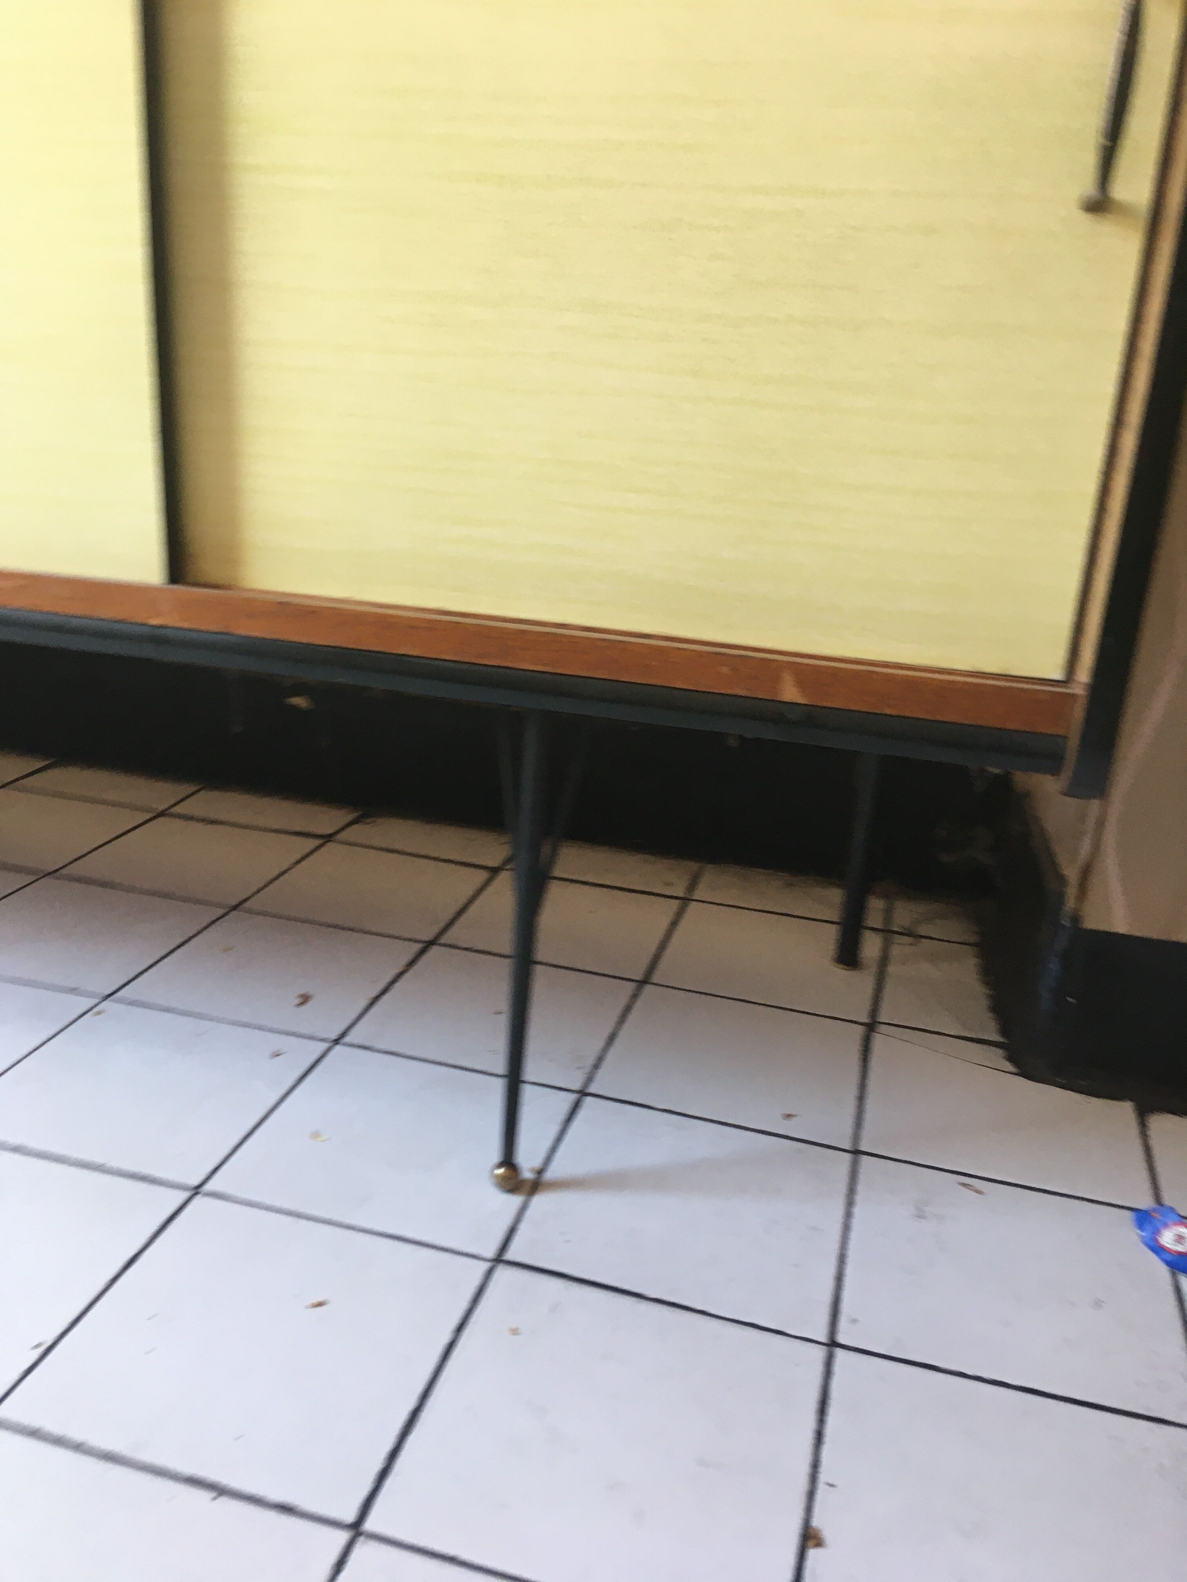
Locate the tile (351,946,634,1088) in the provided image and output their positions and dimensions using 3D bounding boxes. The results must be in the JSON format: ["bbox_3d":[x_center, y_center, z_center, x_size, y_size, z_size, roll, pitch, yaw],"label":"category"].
[{"bbox_3d":[-0.079,0.191,1.123,0.198,0.010,0.198,9,19,13],"label":"tile"}]

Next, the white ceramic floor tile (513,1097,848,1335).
[{"bbox_3d":[0.066,0.279,0.887,0.198,0.010,0.198,9,19,13],"label":"white ceramic floor tile"}]

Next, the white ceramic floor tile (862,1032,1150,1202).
[{"bbox_3d":[0.308,0.245,1.005,0.197,0.009,0.197,9,19,13],"label":"white ceramic floor tile"}]

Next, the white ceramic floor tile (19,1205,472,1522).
[{"bbox_3d":[-0.184,0.307,0.744,0.198,0.010,0.198,9,19,13],"label":"white ceramic floor tile"}]

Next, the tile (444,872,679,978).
[{"bbox_3d":[-0.025,0.129,1.279,0.197,0.009,0.197,9,19,13],"label":"tile"}]

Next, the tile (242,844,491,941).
[{"bbox_3d":[-0.224,0.103,1.358,0.198,0.010,0.198,9,19,13],"label":"tile"}]

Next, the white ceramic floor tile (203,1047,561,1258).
[{"bbox_3d":[-0.131,0.249,0.933,0.198,0.010,0.198,9,19,13],"label":"white ceramic floor tile"}]

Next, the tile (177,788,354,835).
[{"bbox_3d":[-0.372,0.026,1.508,0.197,0.009,0.099,9,19,13],"label":"tile"}]

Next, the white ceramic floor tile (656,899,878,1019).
[{"bbox_3d":[0.172,0.162,1.266,0.198,0.010,0.198,9,19,13],"label":"white ceramic floor tile"}]

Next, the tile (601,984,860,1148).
[{"bbox_3d":[0.116,0.215,1.050,0.197,0.009,0.197,9,19,13],"label":"tile"}]

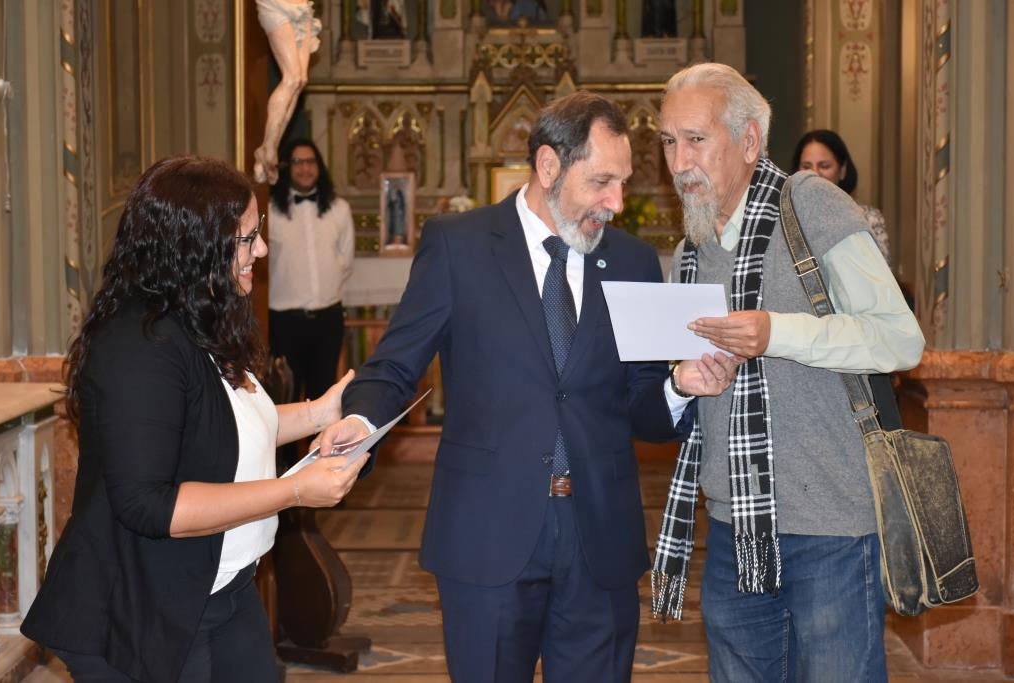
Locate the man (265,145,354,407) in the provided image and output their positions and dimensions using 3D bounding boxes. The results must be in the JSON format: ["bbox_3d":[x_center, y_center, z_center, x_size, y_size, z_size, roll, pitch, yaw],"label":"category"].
[{"bbox_3d":[-0.870,-0.011,9.373,0.480,1.740,0.320,-1,4,-5],"label":"man"}]

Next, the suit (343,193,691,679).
[{"bbox_3d":[0.021,0.472,3.874,0.600,1.480,0.440,-1,4,-12],"label":"suit"}]

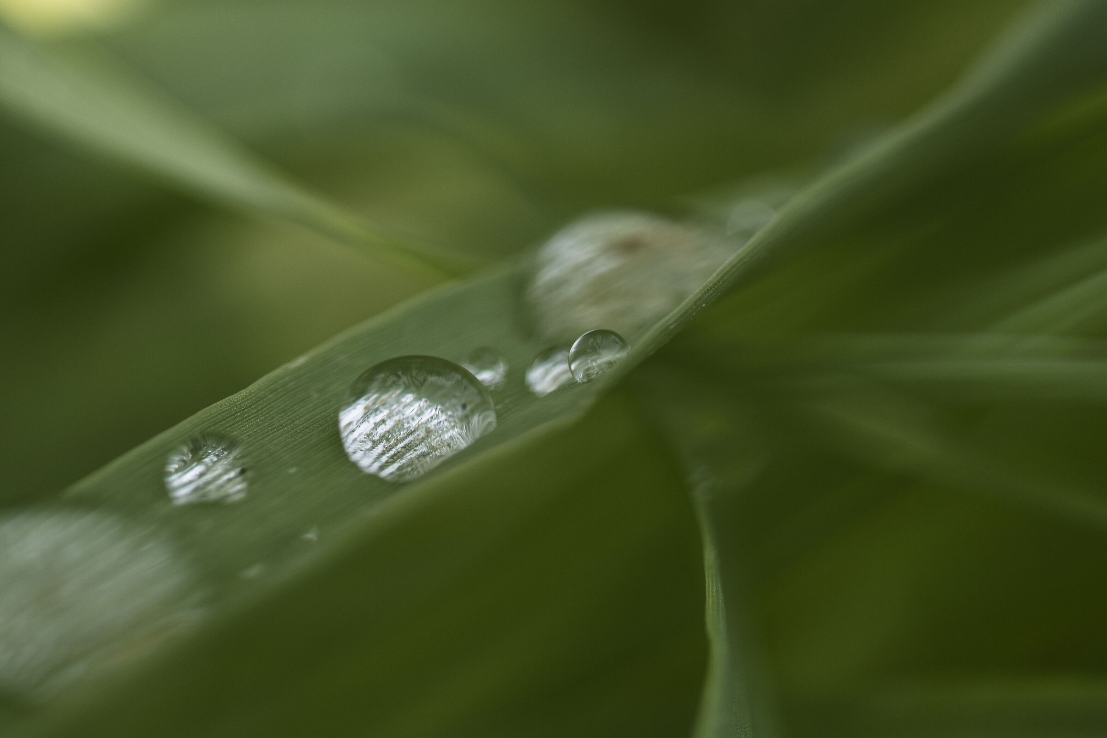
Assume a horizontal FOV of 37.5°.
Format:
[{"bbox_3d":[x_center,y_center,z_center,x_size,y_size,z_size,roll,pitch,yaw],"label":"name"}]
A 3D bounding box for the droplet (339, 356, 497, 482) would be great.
[{"bbox_3d":[-0.004,0.002,0.052,0.005,0.004,0.005,-10,28,0],"label":"droplet"}]

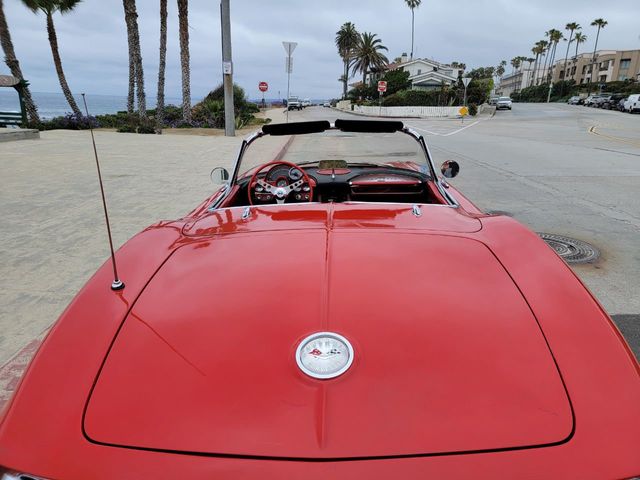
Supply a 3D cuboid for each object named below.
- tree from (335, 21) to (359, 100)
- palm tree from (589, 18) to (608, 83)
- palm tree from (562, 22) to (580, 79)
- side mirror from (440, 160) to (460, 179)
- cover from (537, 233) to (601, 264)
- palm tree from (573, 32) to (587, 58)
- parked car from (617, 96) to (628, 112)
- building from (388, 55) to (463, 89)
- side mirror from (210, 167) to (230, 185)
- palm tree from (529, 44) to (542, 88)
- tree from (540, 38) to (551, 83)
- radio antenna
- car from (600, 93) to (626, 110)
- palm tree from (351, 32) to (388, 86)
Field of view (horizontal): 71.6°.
[{"bbox_3d":[4.246,-29.392,73.233,4.300,11.820,4.300,0,17,0],"label":"tree"},{"bbox_3d":[46.358,-30.436,75.130,3.000,12.678,3.000,2,17,0],"label":"palm tree"},{"bbox_3d":[45.151,-32.604,81.105,2.900,12.848,2.900,2,17,0],"label":"palm tree"},{"bbox_3d":[0.781,-0.423,2.660,0.110,0.115,0.075,5,17,10],"label":"side mirror"},{"bbox_3d":[2.493,0.093,4.600,0.870,0.030,0.870,0,17,0],"label":"cover"},{"bbox_3d":[49.753,-34.300,86.380,2.600,10.982,2.600,2,17,0],"label":"palm tree"},{"bbox_3d":[34.764,-15.157,50.000,1.800,1.500,4.500,9,19,22],"label":"parked car"},{"bbox_3d":[13.553,-20.490,57.000,8.600,6.000,9.500,3,17,4],"label":"building"},{"bbox_3d":[-0.597,-0.387,2.660,0.110,0.115,0.075,-1,17,-8],"label":"side mirror"},{"bbox_3d":[50.103,-39.456,103.375,3.100,11.018,3.100,2,17,0],"label":"palm tree"},{"bbox_3d":[52.979,-40.974,106.031,2.500,13.170,2.500,0,17,0],"label":"tree"},{"bbox_3d":[-0.663,-0.127,1.350,0.045,0.603,0.045,-1,17,0],"label":"radio antenna"},{"bbox_3d":[35.059,-16.544,53.000,1.900,1.750,4.700,7,19,21],"label":"car"},{"bbox_3d":[7.484,-27.041,68.620,5.800,9.230,5.800,0,17,0],"label":"palm tree"}]

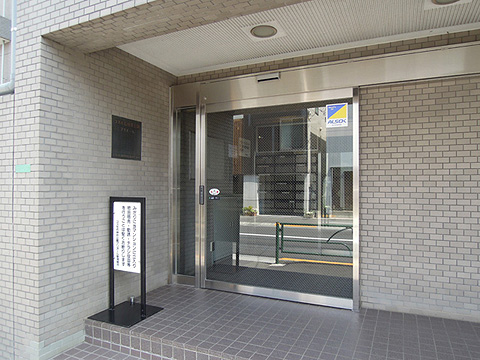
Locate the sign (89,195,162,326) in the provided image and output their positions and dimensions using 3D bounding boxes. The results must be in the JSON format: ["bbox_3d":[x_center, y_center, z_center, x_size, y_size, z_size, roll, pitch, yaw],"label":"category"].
[{"bbox_3d":[-1.012,0.679,3.003,0.465,1.040,0.464,0,-1,24],"label":"sign"}]

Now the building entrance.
[{"bbox_3d":[0.157,0.127,3.551,2.108,2.157,0.140,0,-1,24],"label":"building entrance"}]

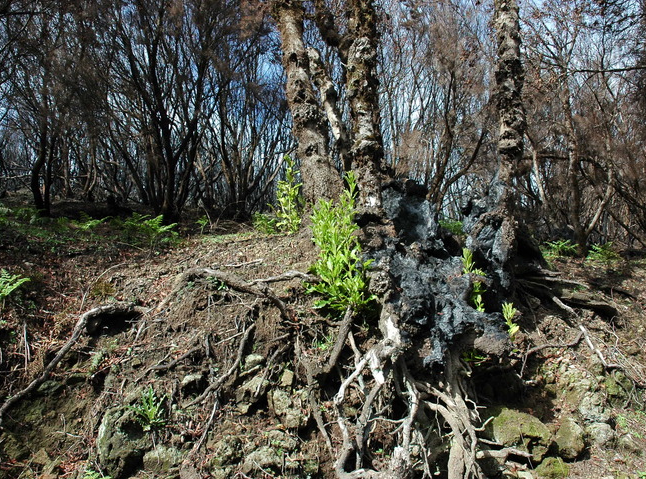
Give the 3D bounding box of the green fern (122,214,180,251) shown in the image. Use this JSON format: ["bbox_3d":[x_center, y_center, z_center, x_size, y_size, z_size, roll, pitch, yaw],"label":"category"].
[{"bbox_3d":[-2.026,-0.093,6.300,0.654,0.444,0.550,0,-2,0],"label":"green fern"}]

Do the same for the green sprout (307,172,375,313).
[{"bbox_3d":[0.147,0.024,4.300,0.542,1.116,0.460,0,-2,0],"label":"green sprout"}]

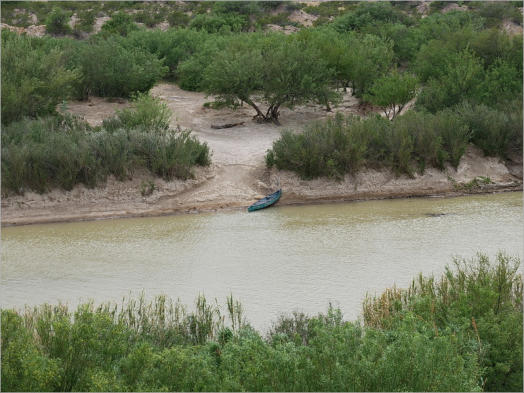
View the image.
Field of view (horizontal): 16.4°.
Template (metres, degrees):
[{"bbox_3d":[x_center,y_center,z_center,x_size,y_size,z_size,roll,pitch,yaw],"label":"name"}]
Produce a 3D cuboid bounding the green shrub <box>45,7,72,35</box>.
[{"bbox_3d":[-20.501,-17.680,183.000,2.800,2.400,2.600,0,16,0],"label":"green shrub"}]

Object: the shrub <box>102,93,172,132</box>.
[{"bbox_3d":[-10.555,-6.994,154.000,5.800,3.300,4.800,0,16,0],"label":"shrub"}]

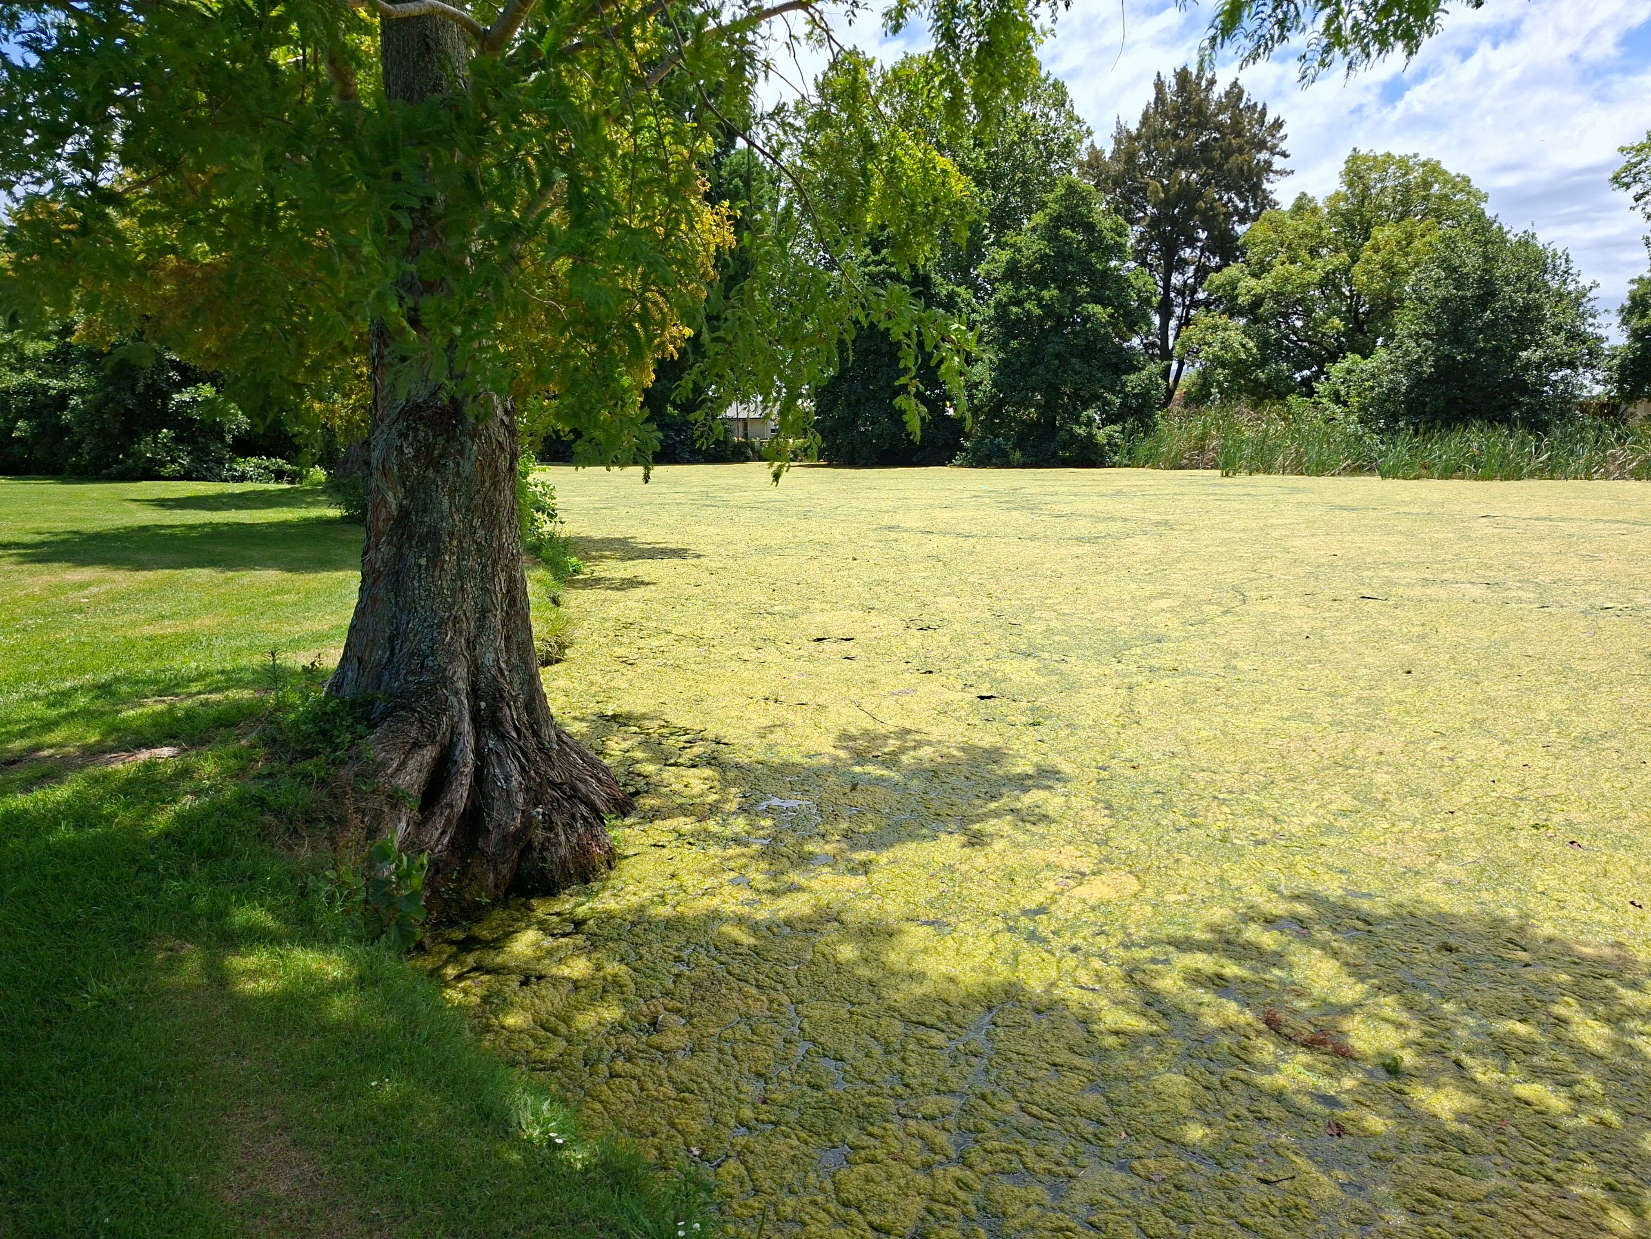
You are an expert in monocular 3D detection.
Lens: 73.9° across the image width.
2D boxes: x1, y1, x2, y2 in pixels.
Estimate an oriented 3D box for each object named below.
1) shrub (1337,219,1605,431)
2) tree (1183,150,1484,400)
[{"bbox_3d":[23.447,-9.984,40.378,8.572,8.892,7.543,6,11,29],"label":"shrub"},{"bbox_3d":[22.283,-13.789,48.845,12.089,13.133,10.880,4,11,23],"label":"tree"}]

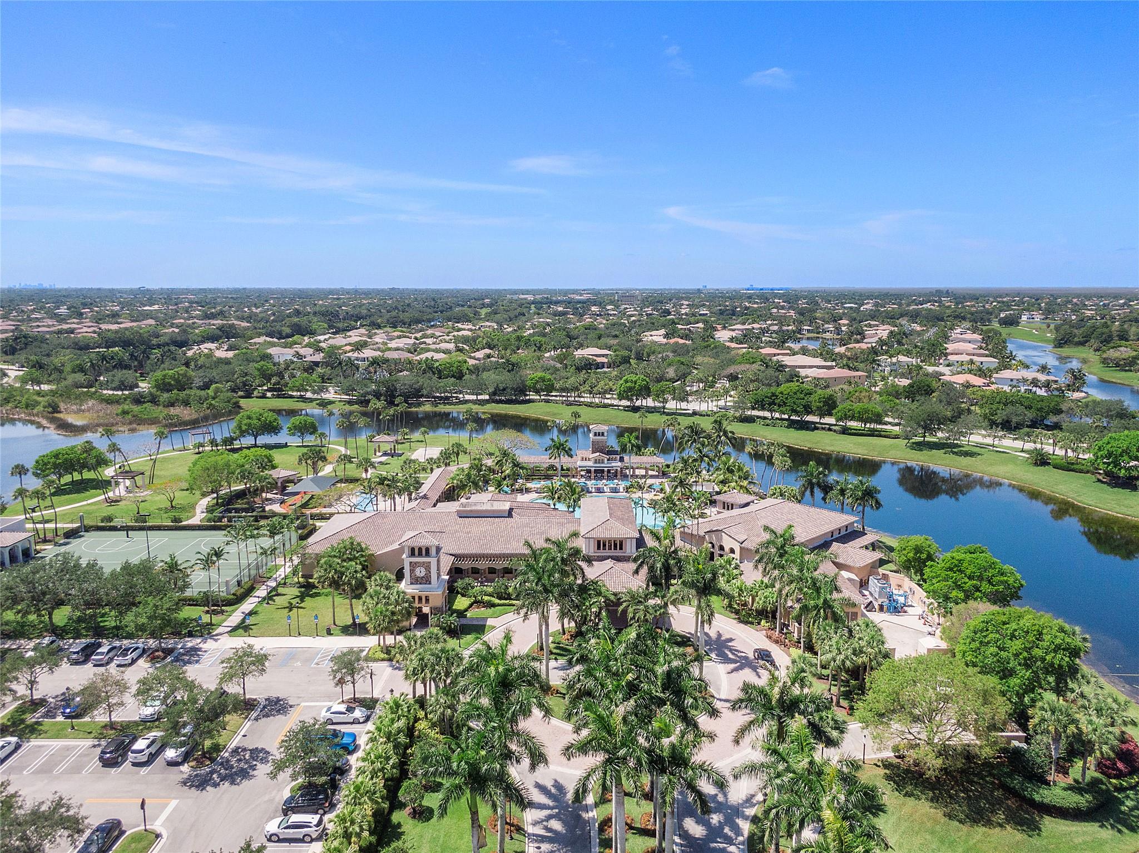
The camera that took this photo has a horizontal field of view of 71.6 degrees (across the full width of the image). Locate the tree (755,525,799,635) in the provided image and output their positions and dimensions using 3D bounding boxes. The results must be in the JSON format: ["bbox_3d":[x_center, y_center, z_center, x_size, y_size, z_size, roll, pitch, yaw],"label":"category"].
[{"bbox_3d":[27.500,20.228,103.163,6.200,14.900,6.200,0,10,0],"label":"tree"}]

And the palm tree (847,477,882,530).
[{"bbox_3d":[54.100,14.774,145.362,6.400,10.800,6.400,0,10,0],"label":"palm tree"}]

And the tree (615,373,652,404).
[{"bbox_3d":[24.414,-14.056,302.845,13.000,11.860,13.000,0,10,0],"label":"tree"}]

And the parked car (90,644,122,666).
[{"bbox_3d":[-57.300,27.995,97.897,1.850,1.460,4.750,0,10,-2],"label":"parked car"}]

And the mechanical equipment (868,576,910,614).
[{"bbox_3d":[46.500,24.334,114.867,4.200,2.700,7.000,0,10,0],"label":"mechanical equipment"}]

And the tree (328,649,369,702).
[{"bbox_3d":[-24.157,27.143,86.519,4.230,6.140,4.230,0,10,0],"label":"tree"}]

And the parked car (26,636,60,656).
[{"bbox_3d":[-64.800,27.532,97.103,1.870,1.650,4.600,0,10,0],"label":"parked car"}]

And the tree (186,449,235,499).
[{"bbox_3d":[-75.701,10.593,166.604,10.000,11.480,10.000,0,10,0],"label":"tree"}]

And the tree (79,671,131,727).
[{"bbox_3d":[-48.173,28.271,81.931,5.500,6.600,5.500,0,10,0],"label":"tree"}]

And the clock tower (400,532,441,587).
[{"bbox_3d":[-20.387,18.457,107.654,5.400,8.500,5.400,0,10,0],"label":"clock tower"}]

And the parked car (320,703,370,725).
[{"bbox_3d":[-23.900,30.479,84.017,4.700,1.450,1.840,0,10,-2],"label":"parked car"}]

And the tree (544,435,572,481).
[{"bbox_3d":[-2.200,7.692,184.730,6.300,10.900,6.300,0,10,0],"label":"tree"}]

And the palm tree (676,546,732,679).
[{"bbox_3d":[15.159,21.980,88.803,6.500,16.500,6.500,0,10,0],"label":"palm tree"}]

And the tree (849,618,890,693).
[{"bbox_3d":[34.025,25.915,89.552,4.600,8.540,4.600,0,10,0],"label":"tree"}]

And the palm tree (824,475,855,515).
[{"bbox_3d":[51.900,14.190,150.336,5.800,10.200,5.800,0,10,0],"label":"palm tree"}]

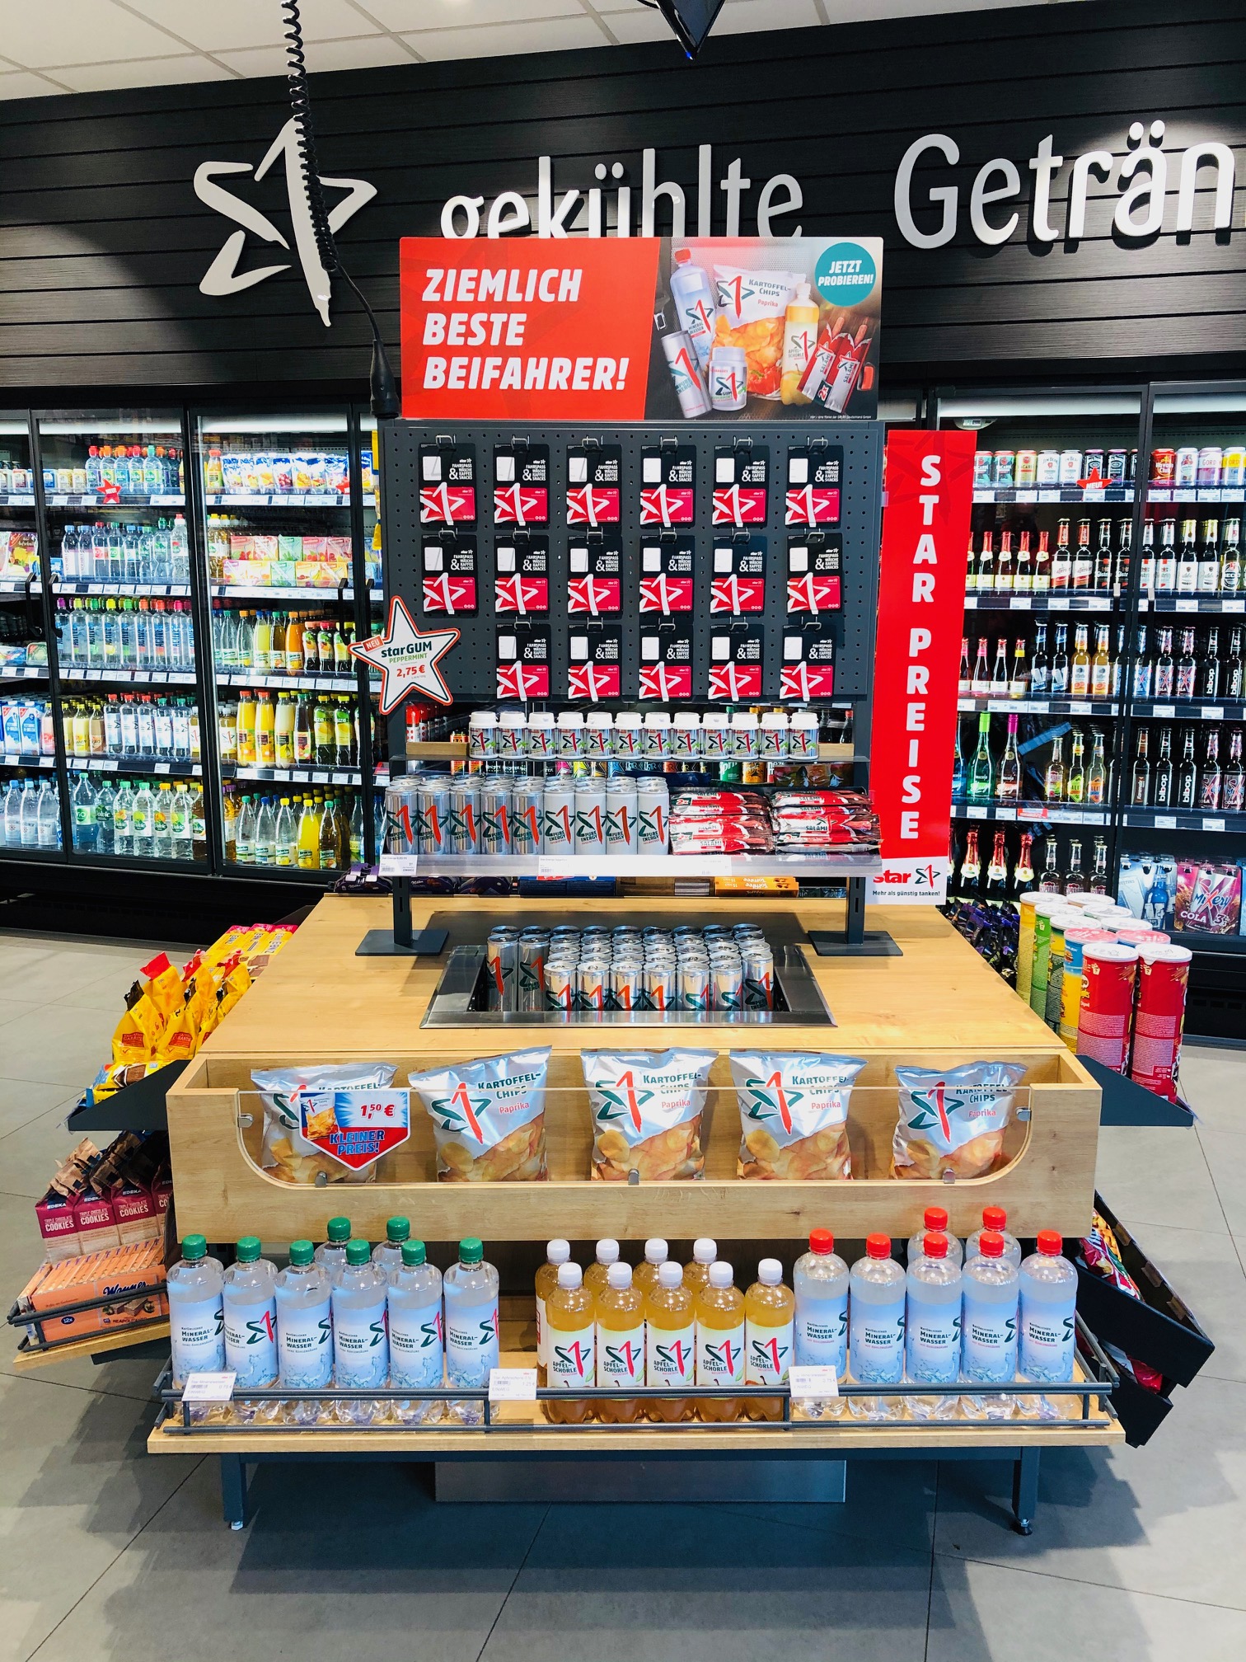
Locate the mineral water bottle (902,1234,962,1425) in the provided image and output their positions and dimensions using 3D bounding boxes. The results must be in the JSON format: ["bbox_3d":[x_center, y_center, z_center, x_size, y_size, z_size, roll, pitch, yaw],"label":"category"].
[{"bbox_3d":[0.409,0.651,1.777,0.074,0.246,0.074,0,12,-1],"label":"mineral water bottle"}]

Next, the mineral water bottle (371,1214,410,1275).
[{"bbox_3d":[-0.300,0.643,1.824,0.074,0.246,0.074,0,12,-1],"label":"mineral water bottle"}]

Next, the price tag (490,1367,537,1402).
[{"bbox_3d":[-0.141,0.714,1.733,0.060,0.003,0.038,0,52,-1],"label":"price tag"}]

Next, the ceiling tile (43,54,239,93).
[{"bbox_3d":[-1.545,-2.422,4.288,0.624,0.018,0.240,3,12,13],"label":"ceiling tile"}]

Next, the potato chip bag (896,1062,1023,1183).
[{"bbox_3d":[0.475,0.430,1.916,0.185,0.225,0.075,0,4,-1],"label":"potato chip bag"}]

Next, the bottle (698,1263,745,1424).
[{"bbox_3d":[0.128,0.672,1.770,0.063,0.212,0.063,0,12,-1],"label":"bottle"}]

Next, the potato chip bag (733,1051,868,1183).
[{"bbox_3d":[0.248,0.415,1.912,0.185,0.205,0.075,0,12,-1],"label":"potato chip bag"}]

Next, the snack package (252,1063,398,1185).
[{"bbox_3d":[-0.425,0.441,1.903,0.195,0.230,0.065,0,4,-1],"label":"snack package"}]

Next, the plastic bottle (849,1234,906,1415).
[{"bbox_3d":[0.334,0.652,1.774,0.074,0.246,0.074,0,12,-1],"label":"plastic bottle"}]

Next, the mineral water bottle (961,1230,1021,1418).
[{"bbox_3d":[0.483,0.650,1.779,0.074,0.246,0.074,0,12,-1],"label":"mineral water bottle"}]

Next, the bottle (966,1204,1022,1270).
[{"bbox_3d":[0.508,0.640,1.861,0.072,0.242,0.072,0,12,-1],"label":"bottle"}]

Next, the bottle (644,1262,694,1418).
[{"bbox_3d":[0.064,0.671,1.771,0.065,0.211,0.065,0,12,-1],"label":"bottle"}]

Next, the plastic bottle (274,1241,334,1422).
[{"bbox_3d":[-0.417,0.657,1.768,0.072,0.247,0.072,0,12,-1],"label":"plastic bottle"}]

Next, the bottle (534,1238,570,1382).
[{"bbox_3d":[-0.087,0.661,1.831,0.062,0.213,0.062,0,12,-1],"label":"bottle"}]

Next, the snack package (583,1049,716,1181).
[{"bbox_3d":[0.037,0.413,1.909,0.183,0.205,0.075,0,12,-1],"label":"snack package"}]

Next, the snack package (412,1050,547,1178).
[{"bbox_3d":[-0.201,0.412,1.906,0.189,0.205,0.075,0,12,-1],"label":"snack package"}]

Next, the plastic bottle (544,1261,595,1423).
[{"bbox_3d":[-0.068,0.671,1.769,0.063,0.212,0.063,0,12,-1],"label":"plastic bottle"}]

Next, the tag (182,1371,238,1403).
[{"bbox_3d":[-0.531,0.717,1.729,0.060,0.003,0.042,0,44,-1],"label":"tag"}]

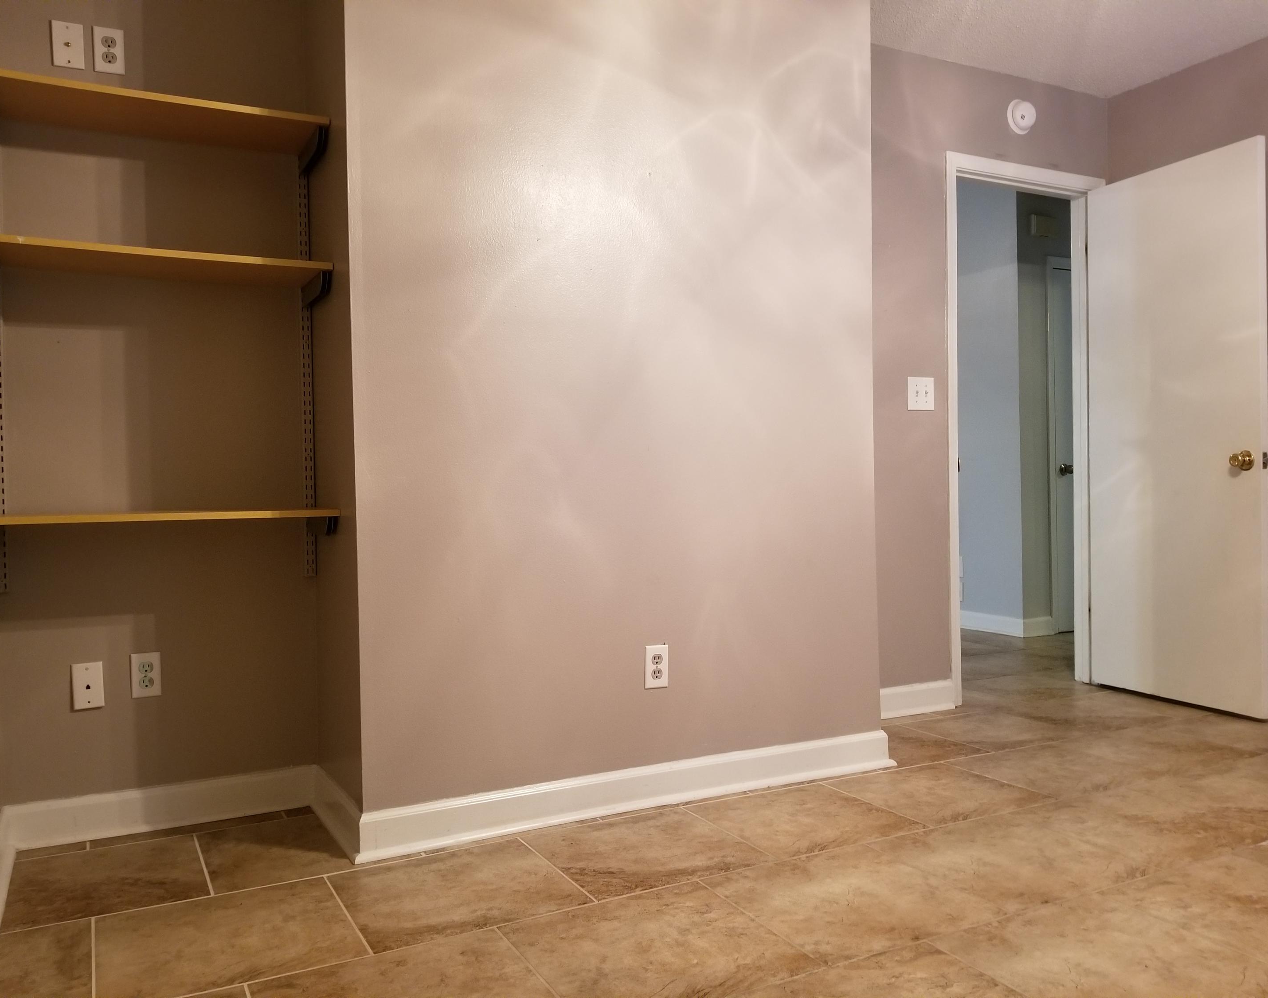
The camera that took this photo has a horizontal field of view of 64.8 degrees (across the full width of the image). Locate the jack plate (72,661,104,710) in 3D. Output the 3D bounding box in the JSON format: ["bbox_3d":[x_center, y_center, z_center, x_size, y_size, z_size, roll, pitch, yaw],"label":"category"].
[{"bbox_3d":[-1.381,0.473,2.529,0.070,0.114,0.010,-1,1,-27],"label":"jack plate"}]

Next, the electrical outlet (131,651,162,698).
[{"bbox_3d":[-1.264,0.457,2.589,0.070,0.114,0.010,-1,1,-27],"label":"electrical outlet"}]

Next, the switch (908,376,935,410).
[{"bbox_3d":[1.085,-0.398,3.774,0.125,0.124,0.015,-1,1,-27],"label":"switch"}]

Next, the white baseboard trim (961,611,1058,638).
[{"bbox_3d":[2.143,0.712,5.772,0.254,0.105,0.516,-1,1,-27],"label":"white baseboard trim"}]

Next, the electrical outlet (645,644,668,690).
[{"bbox_3d":[0.062,0.457,2.719,0.070,0.115,0.010,-1,1,-27],"label":"electrical outlet"}]

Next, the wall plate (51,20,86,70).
[{"bbox_3d":[-1.416,-1.136,2.502,0.070,0.114,0.011,-1,1,-27],"label":"wall plate"}]

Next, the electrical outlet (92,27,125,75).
[{"bbox_3d":[-1.336,-1.140,2.543,0.070,0.114,0.010,-1,1,-27],"label":"electrical outlet"}]

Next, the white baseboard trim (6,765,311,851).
[{"bbox_3d":[-1.211,0.804,2.614,0.746,0.108,0.018,-1,1,-27],"label":"white baseboard trim"}]

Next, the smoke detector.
[{"bbox_3d":[1.560,-1.531,3.993,0.134,0.134,0.045,-1,1,-27],"label":"smoke detector"}]

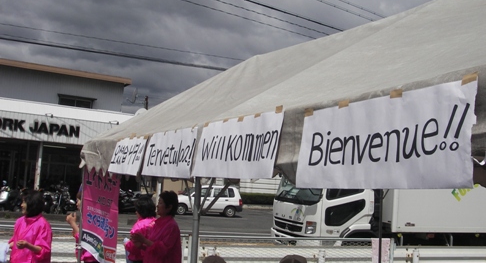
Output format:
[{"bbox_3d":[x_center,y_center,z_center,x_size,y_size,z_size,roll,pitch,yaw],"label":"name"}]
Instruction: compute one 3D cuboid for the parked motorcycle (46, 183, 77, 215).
[{"bbox_3d":[-6.797,2.530,20.100,0.780,1.150,2.100,2,-6,14],"label":"parked motorcycle"}]

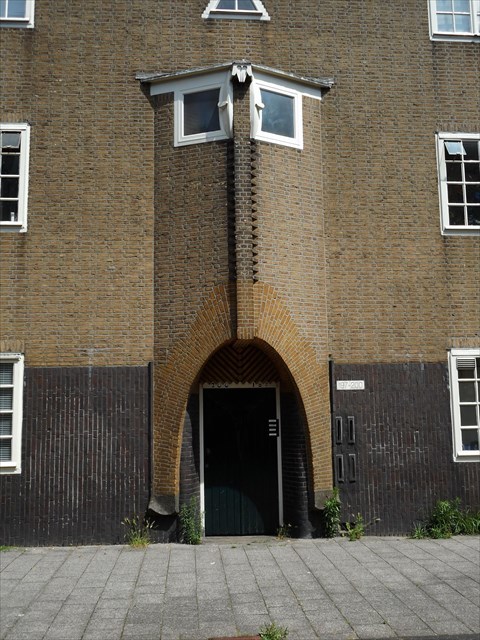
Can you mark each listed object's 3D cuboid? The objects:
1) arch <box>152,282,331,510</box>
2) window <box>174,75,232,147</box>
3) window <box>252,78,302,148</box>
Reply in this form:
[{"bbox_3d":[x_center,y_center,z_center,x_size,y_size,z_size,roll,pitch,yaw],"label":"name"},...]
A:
[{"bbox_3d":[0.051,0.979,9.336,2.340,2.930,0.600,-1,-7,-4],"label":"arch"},{"bbox_3d":[-0.504,-2.783,9.725,0.840,0.830,0.120,-4,-8,22],"label":"window"},{"bbox_3d":[0.516,-2.781,9.799,0.830,0.840,0.120,3,-8,-30],"label":"window"}]

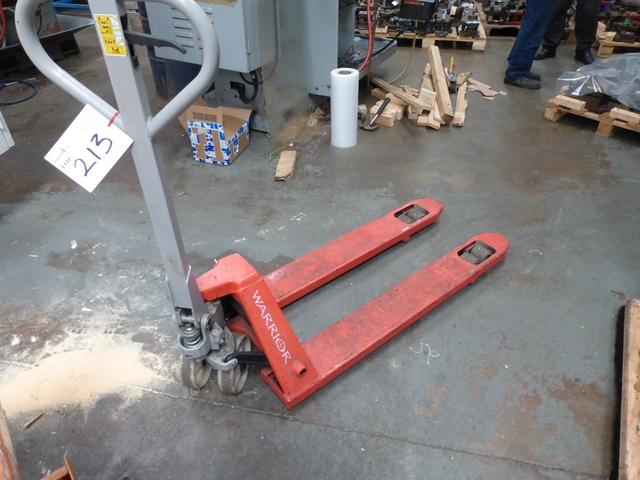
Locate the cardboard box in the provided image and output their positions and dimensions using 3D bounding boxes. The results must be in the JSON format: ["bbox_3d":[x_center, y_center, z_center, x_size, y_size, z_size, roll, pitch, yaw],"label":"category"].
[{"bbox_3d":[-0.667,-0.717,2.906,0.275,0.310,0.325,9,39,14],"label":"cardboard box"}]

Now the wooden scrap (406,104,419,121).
[{"bbox_3d":[0.707,-0.962,3.353,0.070,0.056,0.130,5,39,9],"label":"wooden scrap"}]

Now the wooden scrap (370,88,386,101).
[{"bbox_3d":[0.504,-1.218,3.699,0.075,0.046,0.160,-25,43,-26],"label":"wooden scrap"}]

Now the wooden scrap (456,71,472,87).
[{"bbox_3d":[1.251,-1.392,3.863,0.080,0.045,0.280,15,41,21],"label":"wooden scrap"}]

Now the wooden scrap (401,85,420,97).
[{"bbox_3d":[0.764,-1.263,3.748,0.080,0.035,0.190,-27,44,-28],"label":"wooden scrap"}]

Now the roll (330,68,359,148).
[{"bbox_3d":[0.164,-0.860,2.918,0.175,0.468,0.175,-1,38,1],"label":"roll"}]

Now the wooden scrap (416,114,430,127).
[{"bbox_3d":[0.765,-0.883,3.277,0.068,0.022,0.155,7,39,12],"label":"wooden scrap"}]

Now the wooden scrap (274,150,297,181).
[{"bbox_3d":[-0.207,-0.467,2.793,0.112,0.028,0.345,0,38,2],"label":"wooden scrap"}]

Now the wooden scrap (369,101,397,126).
[{"bbox_3d":[0.471,-0.921,3.305,0.190,0.066,0.150,21,44,27],"label":"wooden scrap"}]

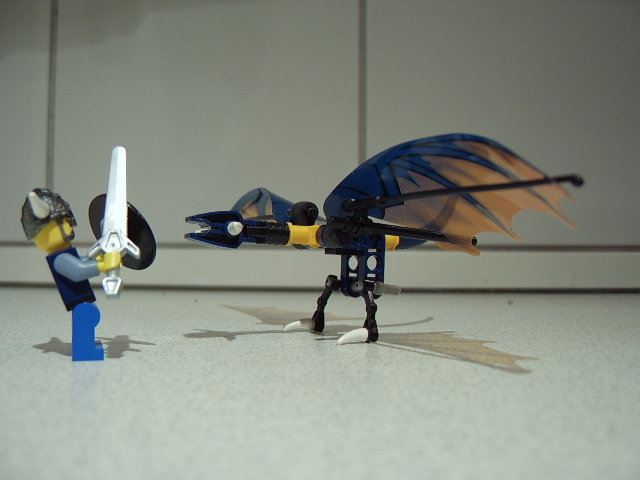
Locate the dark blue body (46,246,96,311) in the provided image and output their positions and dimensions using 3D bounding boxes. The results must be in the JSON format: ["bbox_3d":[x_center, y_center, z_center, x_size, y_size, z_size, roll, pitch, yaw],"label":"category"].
[{"bbox_3d":[-0.066,0.010,0.152,0.008,0.015,0.016,-22,8,-21],"label":"dark blue body"}]

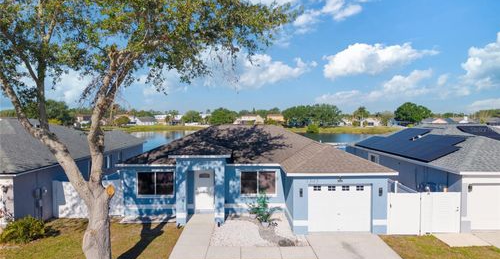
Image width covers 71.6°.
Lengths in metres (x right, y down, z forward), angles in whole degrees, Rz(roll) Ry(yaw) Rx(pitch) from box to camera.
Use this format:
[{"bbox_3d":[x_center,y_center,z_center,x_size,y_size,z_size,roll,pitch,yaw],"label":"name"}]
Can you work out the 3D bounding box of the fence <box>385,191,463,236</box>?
[{"bbox_3d":[7.657,3.700,15.160,3.280,1.840,0.120,0,2,-2],"label":"fence"}]

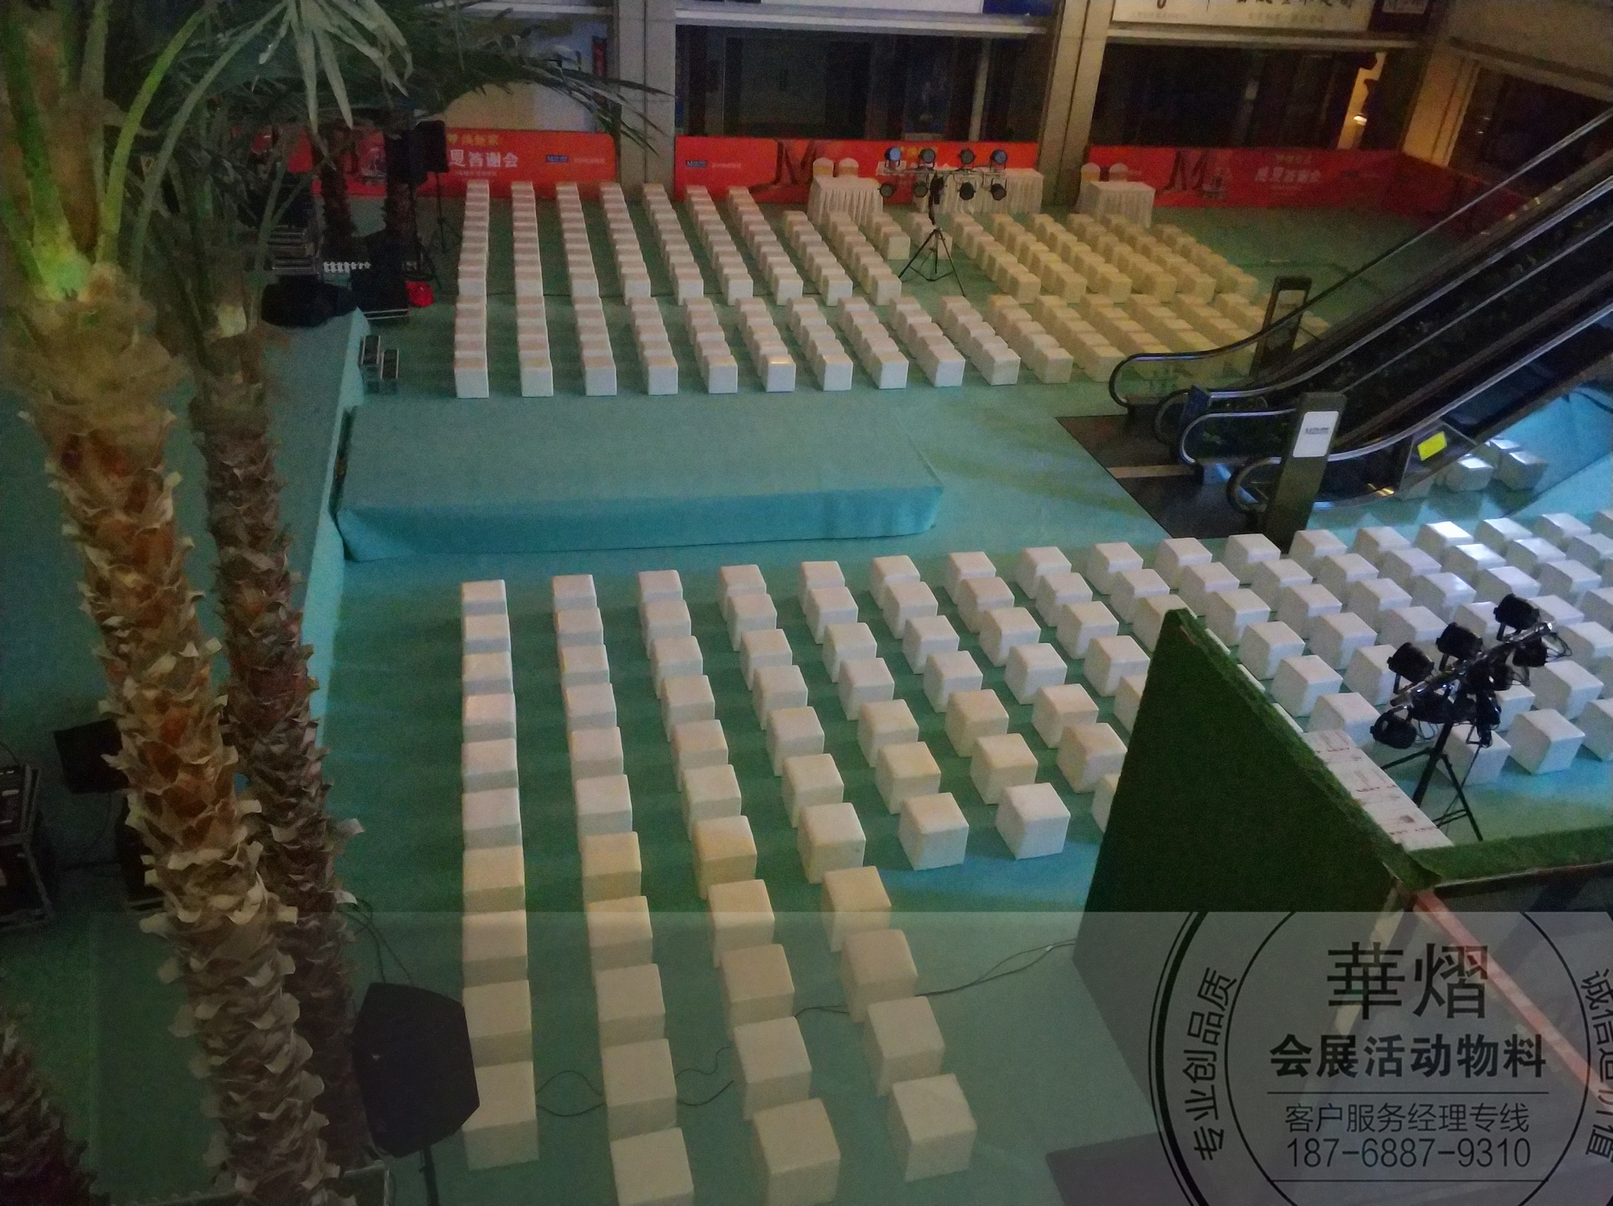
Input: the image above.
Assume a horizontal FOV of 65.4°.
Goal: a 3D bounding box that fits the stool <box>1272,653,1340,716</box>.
[{"bbox_3d":[4.751,0.789,11.925,0.400,0.390,0.395,-6,34,-16],"label":"stool"}]

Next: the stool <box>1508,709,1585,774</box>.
[{"bbox_3d":[6.753,1.268,11.491,0.400,0.395,0.400,-5,33,-15],"label":"stool"}]

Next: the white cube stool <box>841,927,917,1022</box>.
[{"bbox_3d":[0.491,2.546,8.577,0.400,0.390,0.401,-3,33,-13],"label":"white cube stool"}]

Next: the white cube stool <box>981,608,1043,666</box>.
[{"bbox_3d":[2.033,0.332,12.493,0.400,0.395,0.402,-4,34,-15],"label":"white cube stool"}]

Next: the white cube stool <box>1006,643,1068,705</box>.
[{"bbox_3d":[2.185,0.677,11.964,0.400,0.400,0.400,-4,34,-14],"label":"white cube stool"}]

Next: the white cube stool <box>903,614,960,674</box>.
[{"bbox_3d":[1.215,0.408,12.258,0.400,0.395,0.402,-4,34,-14],"label":"white cube stool"}]

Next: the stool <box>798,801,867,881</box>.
[{"bbox_3d":[0.199,1.873,9.797,0.400,0.395,0.400,-4,33,-14],"label":"stool"}]

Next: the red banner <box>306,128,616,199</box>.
[{"bbox_3d":[-6.942,-8.701,24.890,6.254,1.296,0.060,-2,33,-11],"label":"red banner"}]

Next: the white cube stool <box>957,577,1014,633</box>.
[{"bbox_3d":[1.828,0.024,12.763,0.400,0.390,0.395,-5,33,-15],"label":"white cube stool"}]

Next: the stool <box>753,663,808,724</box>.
[{"bbox_3d":[-0.231,0.845,11.190,0.400,0.390,0.395,-4,33,-14],"label":"stool"}]

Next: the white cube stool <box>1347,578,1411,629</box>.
[{"bbox_3d":[6.119,0.023,13.408,0.405,0.386,0.405,-4,33,-13],"label":"white cube stool"}]

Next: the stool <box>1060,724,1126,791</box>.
[{"bbox_3d":[2.485,1.335,10.889,0.405,0.386,0.405,-5,33,-14],"label":"stool"}]

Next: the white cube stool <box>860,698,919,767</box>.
[{"bbox_3d":[0.715,1.146,11.021,0.400,0.400,0.400,-4,34,-14],"label":"white cube stool"}]

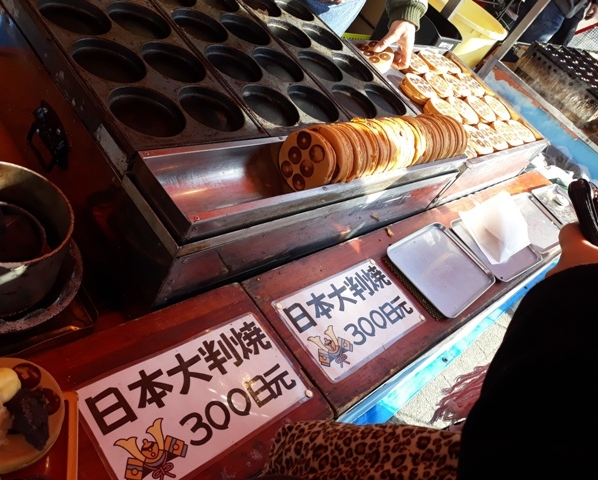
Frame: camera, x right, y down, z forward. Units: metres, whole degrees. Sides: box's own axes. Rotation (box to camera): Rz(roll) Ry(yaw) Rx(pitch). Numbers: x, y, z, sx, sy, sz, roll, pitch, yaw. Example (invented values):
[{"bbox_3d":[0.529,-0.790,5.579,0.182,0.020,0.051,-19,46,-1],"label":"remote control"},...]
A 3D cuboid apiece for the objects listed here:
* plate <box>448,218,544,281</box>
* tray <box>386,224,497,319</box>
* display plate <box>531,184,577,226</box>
[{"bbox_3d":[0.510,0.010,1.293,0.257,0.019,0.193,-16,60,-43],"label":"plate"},{"bbox_3d":[0.310,0.060,1.087,0.257,0.019,0.193,-22,64,-45],"label":"tray"},{"bbox_3d":[0.886,-0.104,1.664,0.257,0.019,0.193,-13,59,-42],"label":"display plate"}]

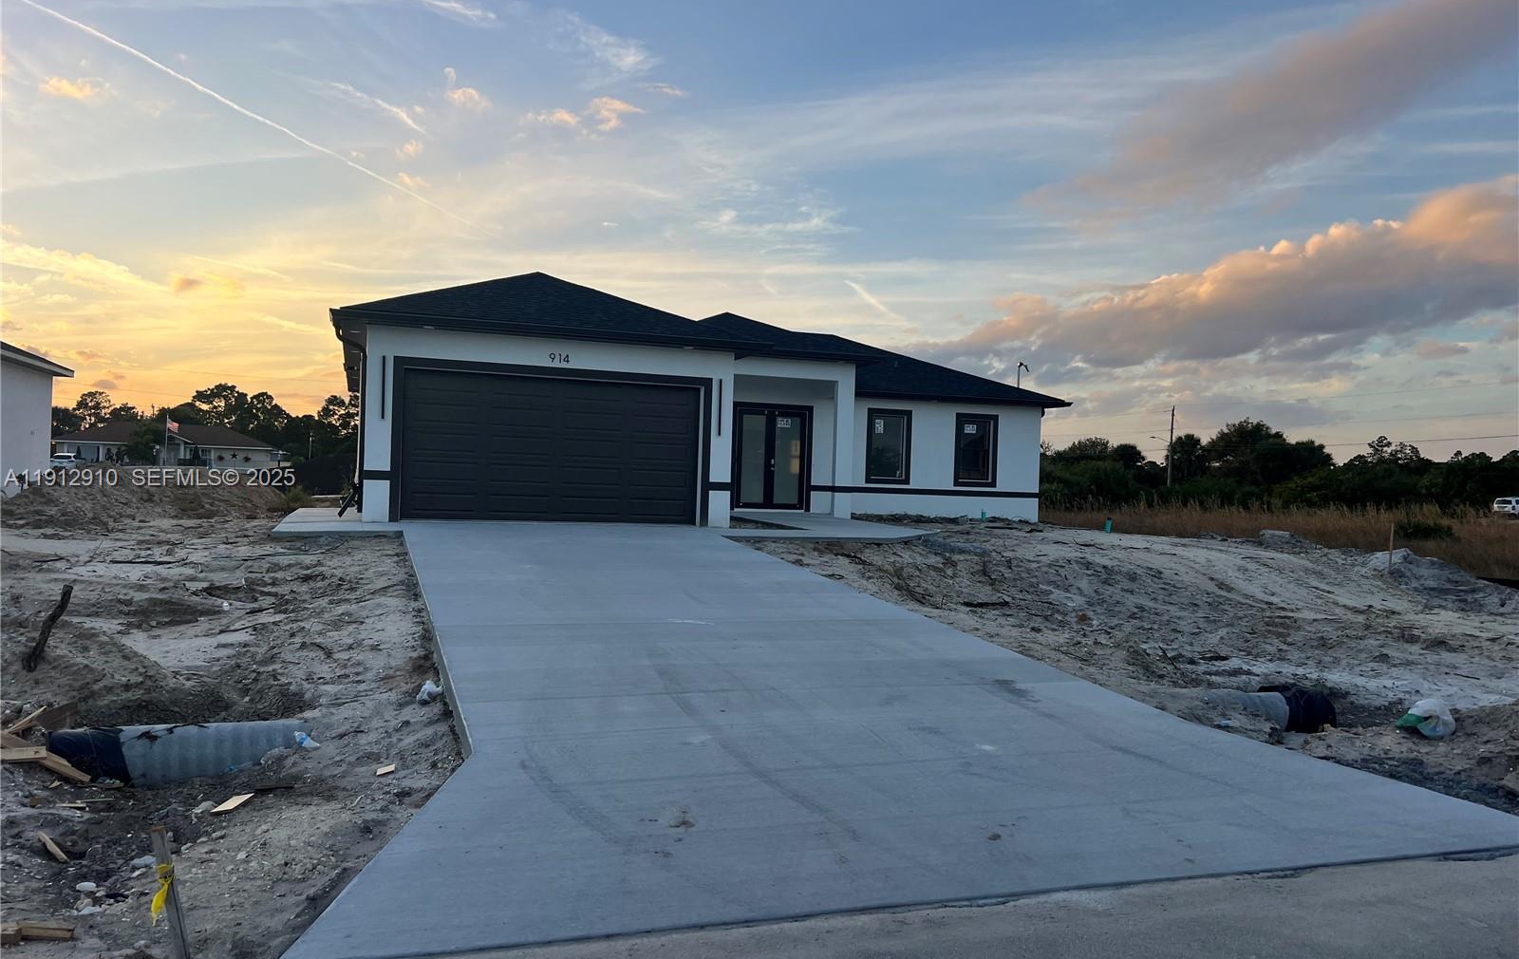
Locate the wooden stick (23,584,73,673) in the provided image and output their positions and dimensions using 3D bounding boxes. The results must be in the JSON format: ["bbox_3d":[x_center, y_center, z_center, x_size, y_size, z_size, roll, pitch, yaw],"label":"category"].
[{"bbox_3d":[-4.803,1.004,7.705,0.095,0.626,0.085,25,-11,-27],"label":"wooden stick"}]

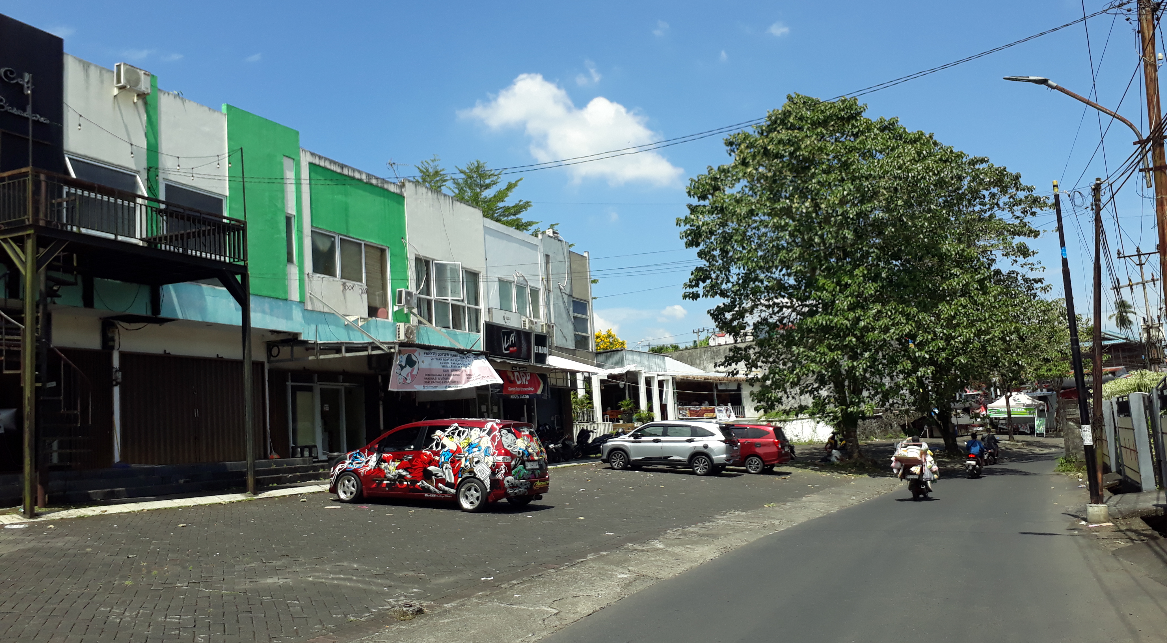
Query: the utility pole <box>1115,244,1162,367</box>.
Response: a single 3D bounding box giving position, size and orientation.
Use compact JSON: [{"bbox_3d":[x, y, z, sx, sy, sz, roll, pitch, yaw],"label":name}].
[{"bbox_3d":[29.100,0.970,46.600,2.100,9.800,0.900,-8,-8,32],"label":"utility pole"}]

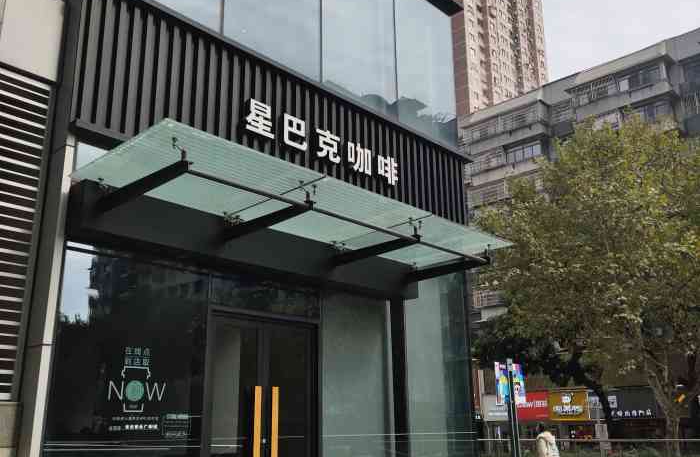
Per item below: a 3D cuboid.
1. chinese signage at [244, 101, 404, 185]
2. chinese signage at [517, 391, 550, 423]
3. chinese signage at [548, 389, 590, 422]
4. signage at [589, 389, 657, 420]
[{"bbox_3d":[-0.353,-1.460,11.378,3.731,0.645,0.120,16,-25,-42],"label":"chinese signage"},{"bbox_3d":[11.931,11.662,40.673,0.200,1.843,2.432,16,-25,-42],"label":"chinese signage"},{"bbox_3d":[13.750,11.069,38.908,0.200,1.843,2.774,16,-25,-42],"label":"chinese signage"},{"bbox_3d":[16.089,10.392,36.612,0.200,1.881,3.990,16,-25,-42],"label":"signage"}]

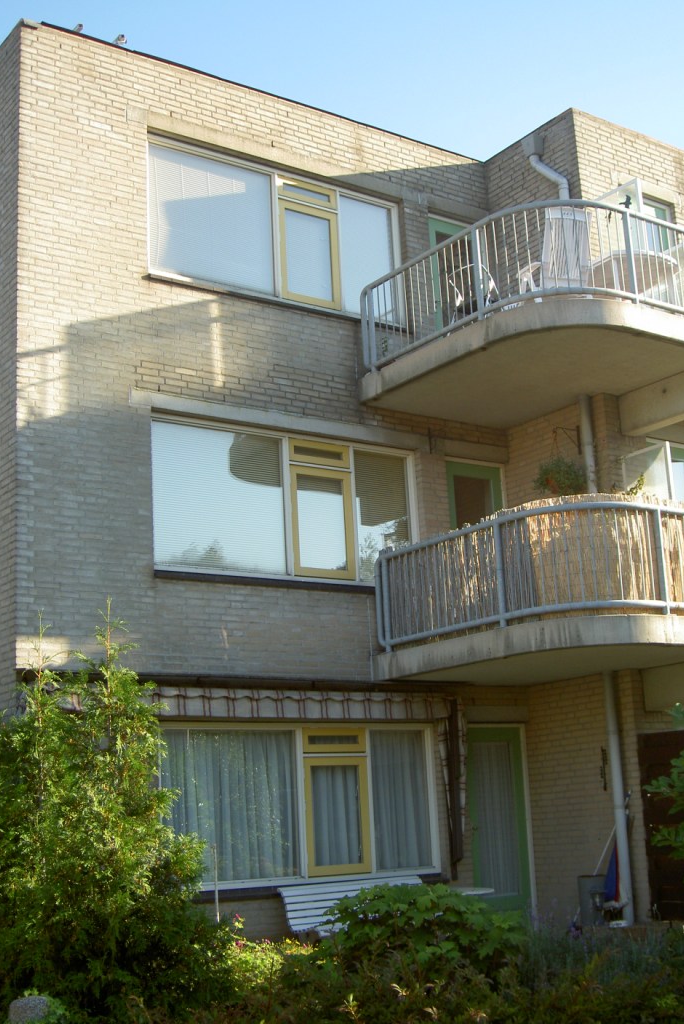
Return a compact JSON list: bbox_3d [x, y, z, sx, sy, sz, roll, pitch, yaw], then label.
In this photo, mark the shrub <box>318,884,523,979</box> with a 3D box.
[{"bbox_3d":[0.605,3.098,9.544,1.414,0.788,1.111,6,-16,-34],"label":"shrub"}]

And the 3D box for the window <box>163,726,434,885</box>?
[{"bbox_3d":[-0.315,2.617,11.734,2.969,1.424,0.131,6,-16,-34],"label":"window"}]

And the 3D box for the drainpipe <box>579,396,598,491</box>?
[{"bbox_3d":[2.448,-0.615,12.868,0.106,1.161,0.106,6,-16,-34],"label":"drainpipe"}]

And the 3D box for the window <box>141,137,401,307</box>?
[{"bbox_3d":[-0.596,-2.745,13.013,2.969,1.444,0.131,6,-16,-34],"label":"window"}]

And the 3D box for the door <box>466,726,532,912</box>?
[{"bbox_3d":[1.546,3.163,12.903,0.798,2.050,0.091,6,-16,-34],"label":"door"}]

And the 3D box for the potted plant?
[{"bbox_3d":[2.153,-0.335,12.824,0.465,0.455,0.455,-3,-13,-1],"label":"potted plant"}]

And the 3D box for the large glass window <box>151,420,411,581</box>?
[{"bbox_3d":[-0.454,-0.042,12.368,2.969,1.434,0.131,6,-16,-34],"label":"large glass window"}]

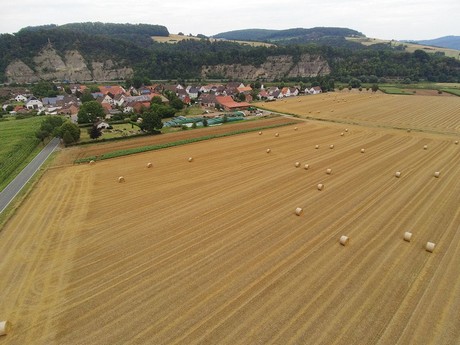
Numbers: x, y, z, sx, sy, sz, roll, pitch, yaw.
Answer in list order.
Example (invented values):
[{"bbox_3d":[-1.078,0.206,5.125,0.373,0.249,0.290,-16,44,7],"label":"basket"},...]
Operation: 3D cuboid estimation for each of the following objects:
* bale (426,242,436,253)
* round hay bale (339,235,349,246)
[{"bbox_3d":[38.896,14.538,56.753,1.180,1.680,1.680,18,26,39],"label":"bale"},{"bbox_3d":[22.908,13.657,58.552,1.680,1.680,1.180,-15,25,-38],"label":"round hay bale"}]

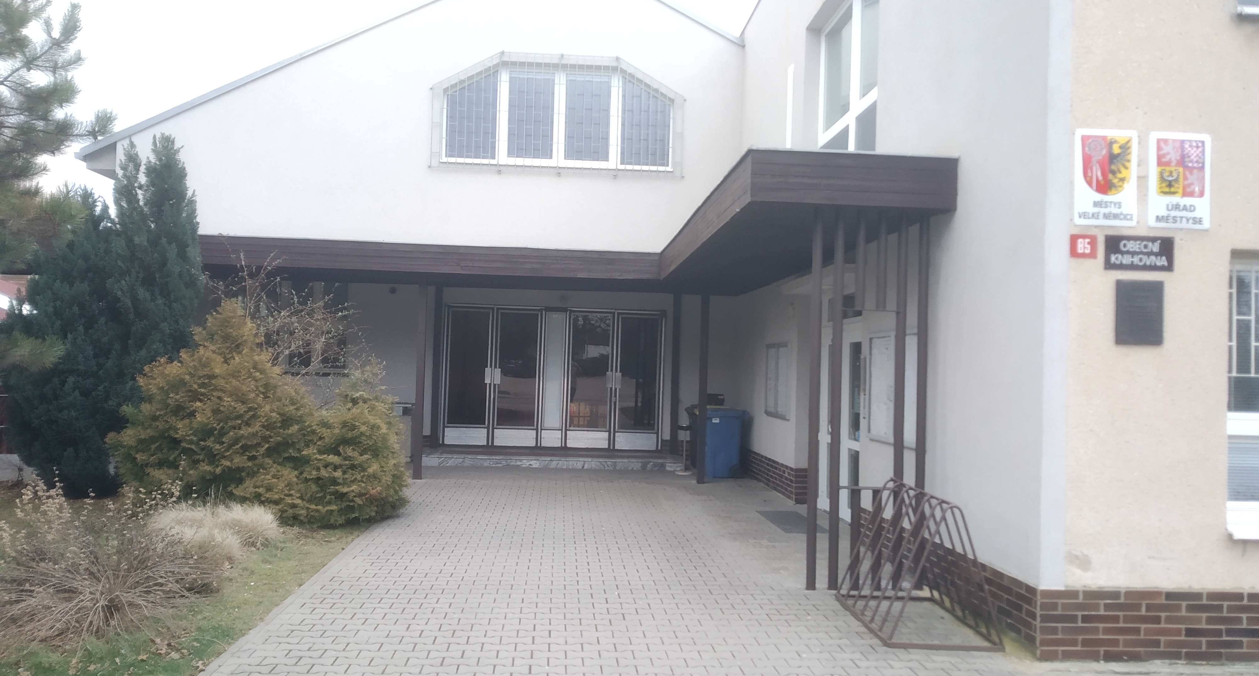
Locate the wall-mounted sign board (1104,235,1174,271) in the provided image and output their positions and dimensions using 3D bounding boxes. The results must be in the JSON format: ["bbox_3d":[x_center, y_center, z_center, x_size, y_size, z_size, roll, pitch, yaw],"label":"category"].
[{"bbox_3d":[3.170,-0.525,5.874,0.447,0.213,0.020,2,-2,-4],"label":"wall-mounted sign board"}]

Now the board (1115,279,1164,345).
[{"bbox_3d":[3.164,-0.157,5.864,0.308,0.400,0.030,2,-2,-4],"label":"board"}]

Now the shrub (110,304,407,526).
[{"bbox_3d":[-4.194,0.744,10.612,3.350,2.300,2.300,2,-2,-4],"label":"shrub"}]

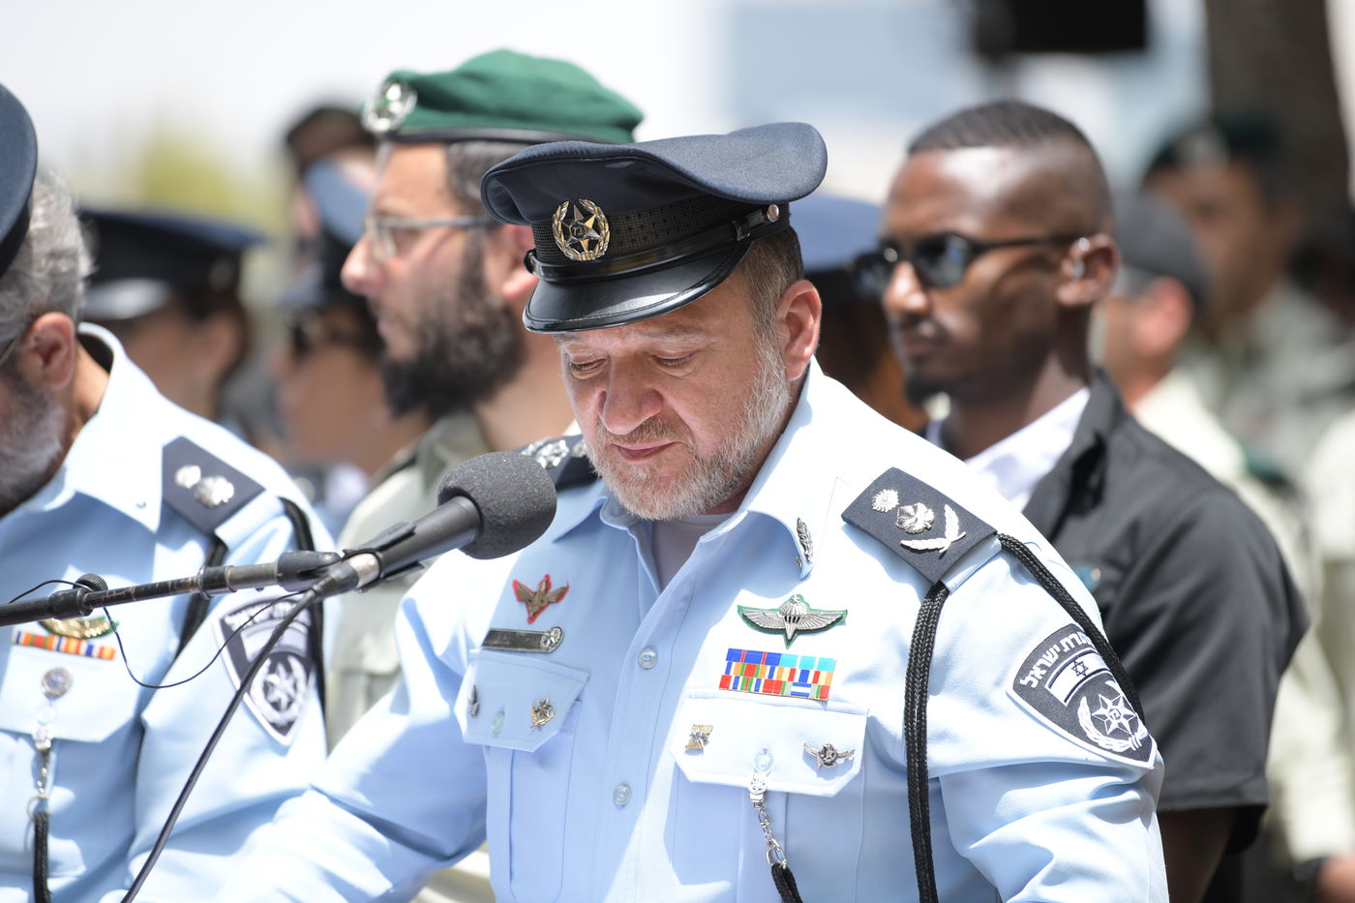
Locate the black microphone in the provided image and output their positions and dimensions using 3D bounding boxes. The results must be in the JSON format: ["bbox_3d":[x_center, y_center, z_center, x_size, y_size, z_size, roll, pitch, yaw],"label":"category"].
[{"bbox_3d":[-0.156,0.053,4.880,0.195,0.067,0.067,-26,16,-37],"label":"black microphone"}]

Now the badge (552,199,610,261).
[{"bbox_3d":[-0.063,-0.146,4.980,0.043,0.042,0.010,-12,3,35],"label":"badge"}]

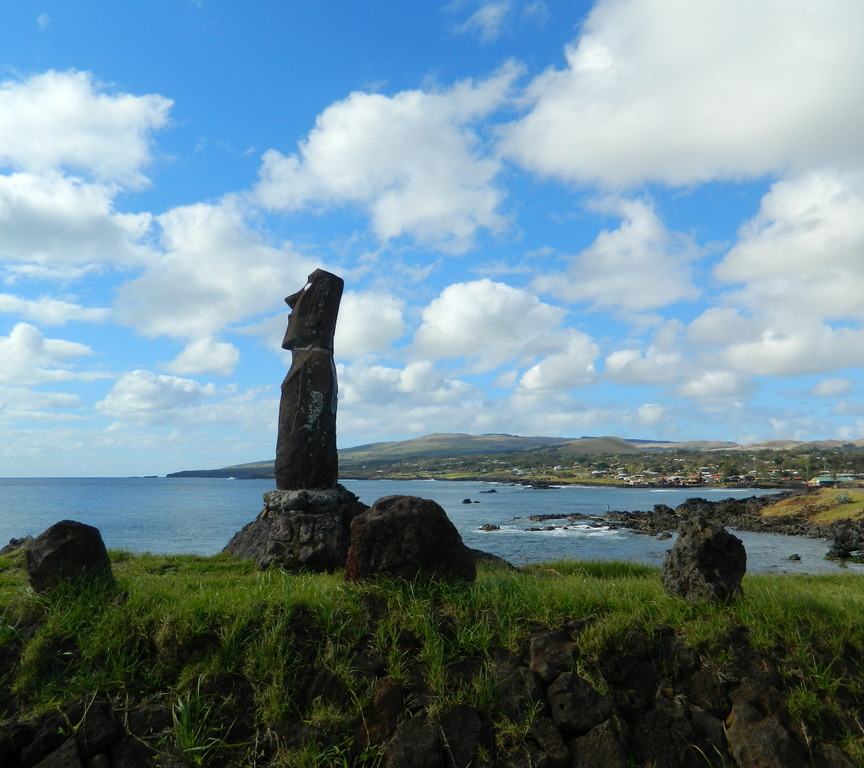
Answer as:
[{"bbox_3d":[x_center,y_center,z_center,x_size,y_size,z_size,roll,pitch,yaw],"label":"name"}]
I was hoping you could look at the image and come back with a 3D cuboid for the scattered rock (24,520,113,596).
[{"bbox_3d":[-3.403,1.610,6.943,0.750,0.647,0.620,4,-8,-26],"label":"scattered rock"}]

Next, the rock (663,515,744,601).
[{"bbox_3d":[2.363,1.514,6.439,0.680,0.711,0.600,-3,-8,20],"label":"rock"}]

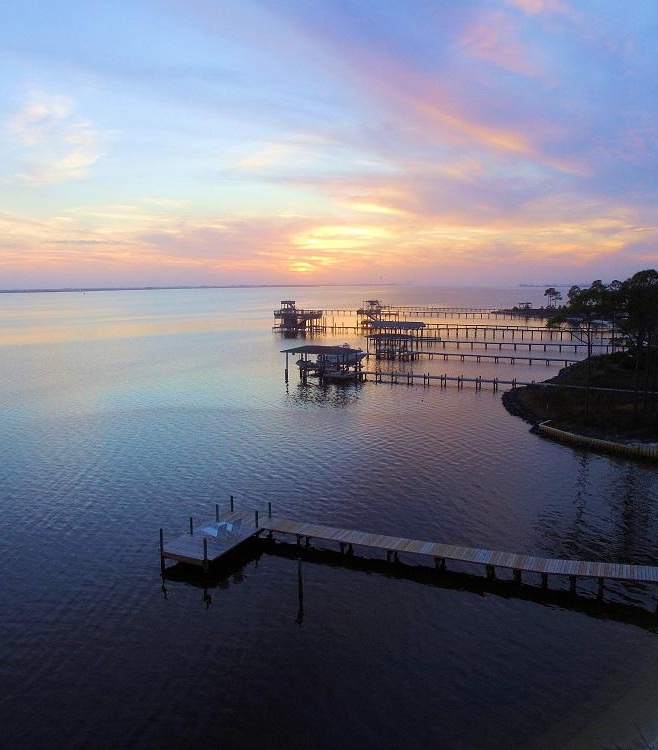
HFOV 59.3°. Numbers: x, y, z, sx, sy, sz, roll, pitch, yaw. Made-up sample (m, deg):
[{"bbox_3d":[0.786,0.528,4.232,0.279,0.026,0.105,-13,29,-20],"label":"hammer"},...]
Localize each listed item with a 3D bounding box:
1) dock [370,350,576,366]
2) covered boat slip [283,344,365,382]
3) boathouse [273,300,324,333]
[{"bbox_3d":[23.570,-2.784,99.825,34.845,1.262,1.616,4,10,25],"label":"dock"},{"bbox_3d":[-0.850,-1.484,82.748,11.000,5.000,5.100,4,10,24],"label":"covered boat slip"},{"bbox_3d":[-8.458,-16.717,166.043,12.625,8.787,8.080,2,9,12],"label":"boathouse"}]

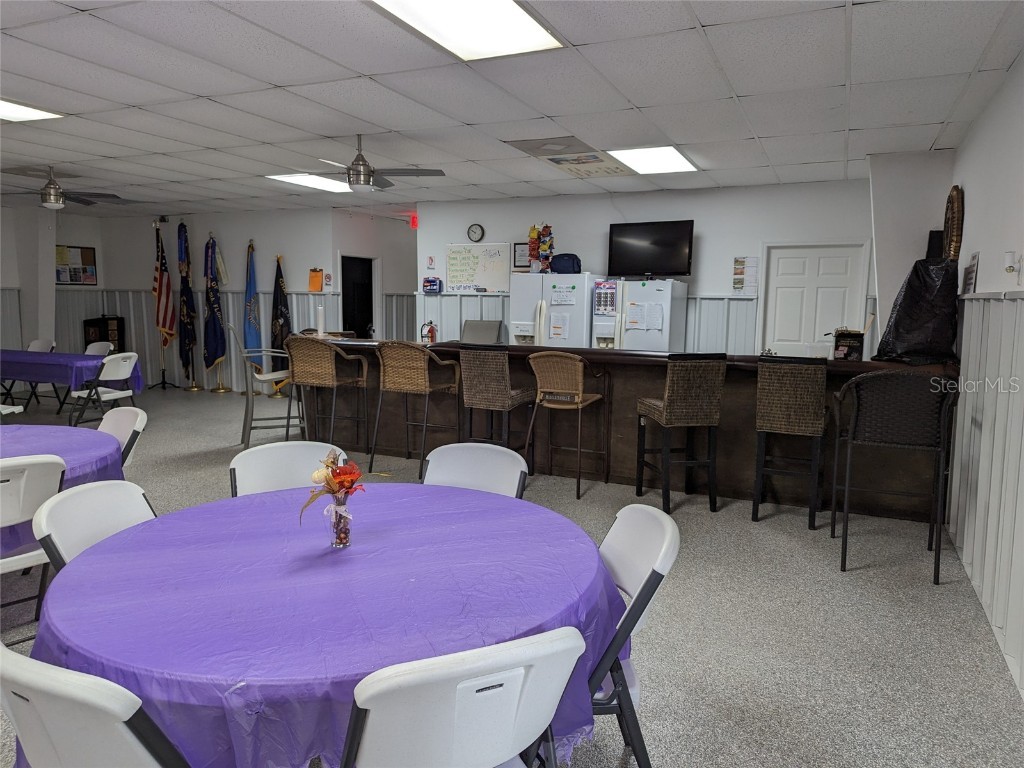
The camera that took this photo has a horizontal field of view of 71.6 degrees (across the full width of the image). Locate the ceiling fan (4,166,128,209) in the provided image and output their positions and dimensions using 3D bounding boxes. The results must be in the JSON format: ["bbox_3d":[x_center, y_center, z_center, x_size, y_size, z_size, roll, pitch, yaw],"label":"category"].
[{"bbox_3d":[-4.515,-1.921,6.978,1.300,0.420,1.300,4,8,24],"label":"ceiling fan"}]

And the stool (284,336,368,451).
[{"bbox_3d":[-1.625,0.125,6.277,0.560,1.100,0.610,3,7,19],"label":"stool"}]

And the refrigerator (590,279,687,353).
[{"bbox_3d":[1.361,-0.271,7.622,0.820,1.650,0.840,4,8,24],"label":"refrigerator"}]

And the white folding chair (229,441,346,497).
[{"bbox_3d":[-0.850,0.680,2.816,0.470,0.850,0.530,-2,7,-23],"label":"white folding chair"}]

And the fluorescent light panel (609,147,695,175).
[{"bbox_3d":[1.264,-1.985,6.290,0.580,0.070,1.200,4,8,24],"label":"fluorescent light panel"}]

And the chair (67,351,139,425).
[{"bbox_3d":[-4.188,0.105,7.308,0.520,0.840,0.470,3,7,16],"label":"chair"}]

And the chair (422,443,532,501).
[{"bbox_3d":[-0.242,0.707,2.815,0.470,0.840,0.520,3,7,18],"label":"chair"}]

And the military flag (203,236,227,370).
[{"bbox_3d":[-4.403,-1.178,10.509,0.300,2.002,0.210,4,8,24],"label":"military flag"}]

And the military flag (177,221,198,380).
[{"bbox_3d":[-4.872,-1.239,10.661,0.240,2.330,0.200,4,8,24],"label":"military flag"}]

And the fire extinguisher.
[{"bbox_3d":[-1.088,-0.575,9.259,0.200,0.510,0.170,4,8,24],"label":"fire extinguisher"}]

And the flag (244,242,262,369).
[{"bbox_3d":[-3.723,-1.097,10.227,0.220,1.906,0.170,4,8,24],"label":"flag"}]

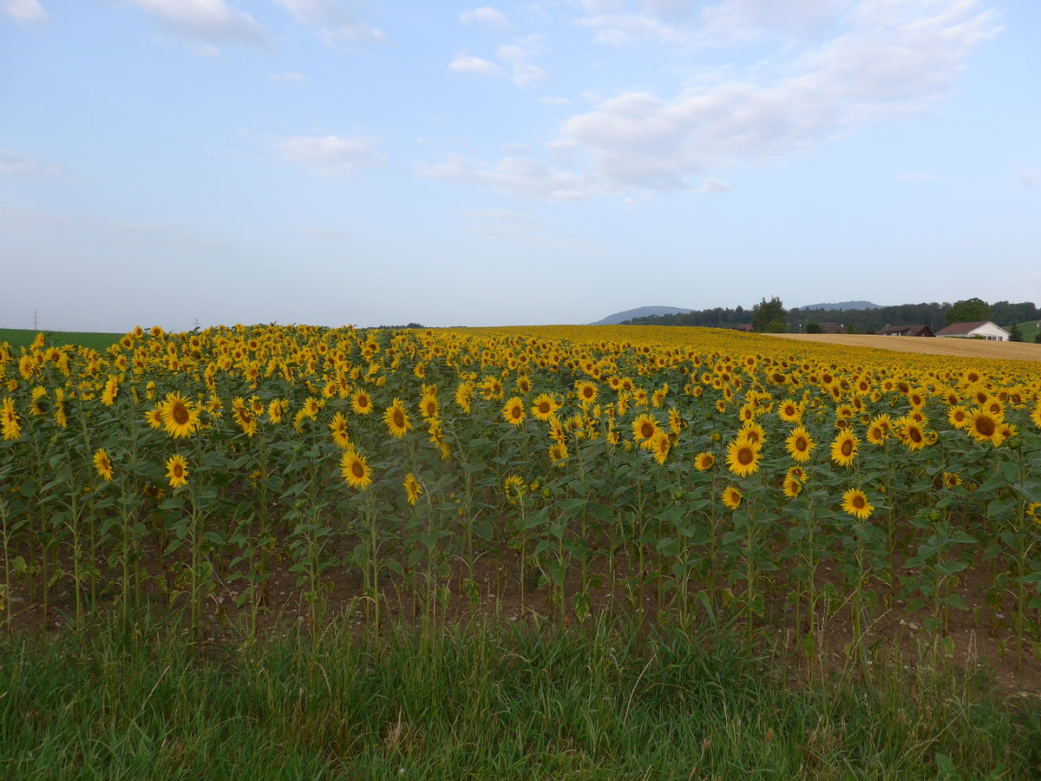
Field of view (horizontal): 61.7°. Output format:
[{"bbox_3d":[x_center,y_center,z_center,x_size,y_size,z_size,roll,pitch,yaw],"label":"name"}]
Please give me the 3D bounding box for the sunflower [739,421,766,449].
[{"bbox_3d":[1.458,0.282,5.500,0.179,0.190,0.066,1,3,28],"label":"sunflower"}]

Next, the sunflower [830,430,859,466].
[{"bbox_3d":[1.783,0.318,4.800,0.070,0.205,0.193,-2,3,-34],"label":"sunflower"}]

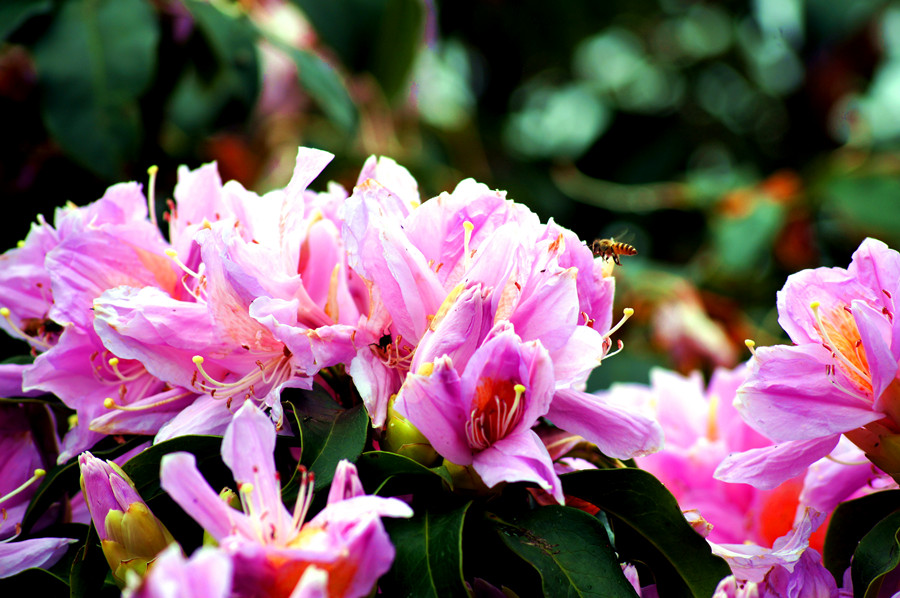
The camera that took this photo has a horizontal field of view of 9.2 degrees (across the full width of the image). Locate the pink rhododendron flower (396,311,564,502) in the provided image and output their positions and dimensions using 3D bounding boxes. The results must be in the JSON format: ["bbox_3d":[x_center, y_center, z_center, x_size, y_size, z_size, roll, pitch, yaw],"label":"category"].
[{"bbox_3d":[0.009,0.031,1.570,0.046,0.052,0.042,-1,-18,-13],"label":"pink rhododendron flower"}]

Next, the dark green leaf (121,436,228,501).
[{"bbox_3d":[-0.075,0.048,1.580,0.045,0.015,0.022,-9,24,-6],"label":"dark green leaf"}]

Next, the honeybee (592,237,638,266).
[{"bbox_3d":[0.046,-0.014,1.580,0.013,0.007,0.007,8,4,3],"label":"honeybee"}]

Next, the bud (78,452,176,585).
[{"bbox_3d":[-0.090,0.061,1.560,0.021,0.038,0.021,-26,9,0],"label":"bud"}]

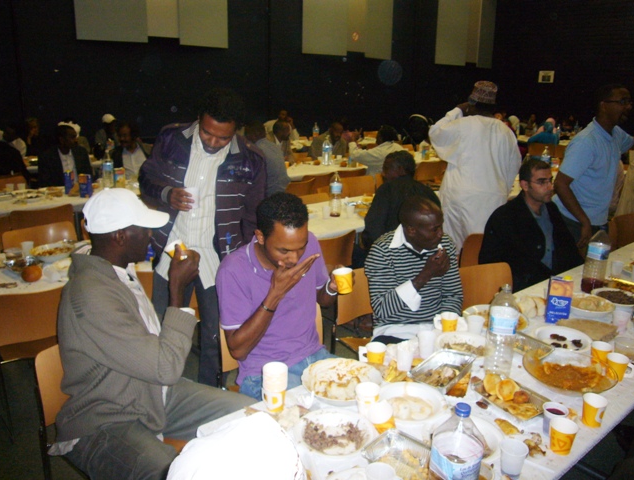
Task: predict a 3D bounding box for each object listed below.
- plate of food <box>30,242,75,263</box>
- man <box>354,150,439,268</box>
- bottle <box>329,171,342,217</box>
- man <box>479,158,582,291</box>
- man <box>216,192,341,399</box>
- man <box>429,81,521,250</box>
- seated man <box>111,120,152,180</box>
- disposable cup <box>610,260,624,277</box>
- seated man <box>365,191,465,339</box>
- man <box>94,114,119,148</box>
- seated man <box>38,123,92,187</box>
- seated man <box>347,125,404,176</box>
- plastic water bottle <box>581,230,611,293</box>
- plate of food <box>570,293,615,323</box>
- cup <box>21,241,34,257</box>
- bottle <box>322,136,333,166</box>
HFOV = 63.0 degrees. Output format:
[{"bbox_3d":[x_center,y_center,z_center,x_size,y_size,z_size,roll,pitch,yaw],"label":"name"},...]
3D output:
[{"bbox_3d":[-1.423,0.077,2.782,0.245,0.062,0.245,0,18,0],"label":"plate of food"},{"bbox_3d":[0.444,-0.017,3.661,0.550,1.230,0.780,-14,22,-43],"label":"man"},{"bbox_3d":[0.134,-0.325,3.639,0.088,0.320,0.088,0,18,0],"label":"bottle"},{"bbox_3d":[1.223,0.244,2.645,0.580,1.280,0.800,-12,20,-38],"label":"man"},{"bbox_3d":[-0.037,0.469,1.837,0.530,1.240,0.780,-10,19,-34],"label":"man"},{"bbox_3d":[1.246,-0.425,4.218,0.680,1.650,0.420,0,18,0],"label":"man"},{"bbox_3d":[-1.699,-0.473,4.966,0.520,1.260,0.740,-9,20,-27],"label":"seated man"},{"bbox_3d":[1.523,0.137,2.611,0.068,0.076,0.068,0,18,0],"label":"disposable cup"},{"bbox_3d":[0.527,0.438,2.170,0.500,1.240,0.760,-9,20,-27],"label":"seated man"},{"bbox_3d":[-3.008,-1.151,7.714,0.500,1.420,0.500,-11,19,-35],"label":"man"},{"bbox_3d":[-2.340,-0.469,5.050,0.560,1.290,0.780,-11,19,-35],"label":"seated man"},{"bbox_3d":[0.722,-0.745,6.257,0.620,1.260,0.750,-7,17,-24],"label":"seated man"},{"bbox_3d":[1.253,0.085,2.310,0.110,0.310,0.110,1,16,0],"label":"plastic water bottle"},{"bbox_3d":[1.124,0.264,2.127,0.220,0.060,0.220,1,16,0],"label":"plate of food"},{"bbox_3d":[-1.542,0.048,2.748,0.070,0.088,0.070,1,16,0],"label":"cup"},{"bbox_3d":[0.115,-0.997,5.760,0.088,0.315,0.088,0,18,0],"label":"bottle"}]

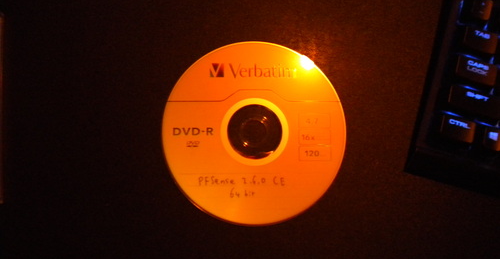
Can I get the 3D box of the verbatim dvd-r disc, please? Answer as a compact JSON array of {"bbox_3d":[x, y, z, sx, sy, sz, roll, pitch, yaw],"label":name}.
[{"bbox_3d":[0.003,0.001,0.329,0.120,0.001,0.120,0,84,-3],"label":"verbatim dvd-r disc"}]

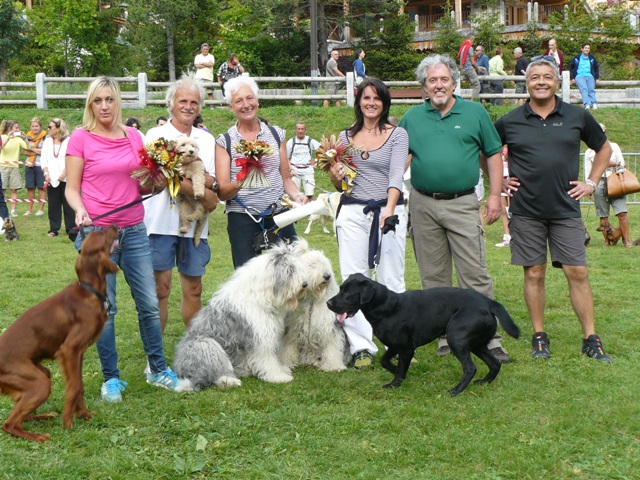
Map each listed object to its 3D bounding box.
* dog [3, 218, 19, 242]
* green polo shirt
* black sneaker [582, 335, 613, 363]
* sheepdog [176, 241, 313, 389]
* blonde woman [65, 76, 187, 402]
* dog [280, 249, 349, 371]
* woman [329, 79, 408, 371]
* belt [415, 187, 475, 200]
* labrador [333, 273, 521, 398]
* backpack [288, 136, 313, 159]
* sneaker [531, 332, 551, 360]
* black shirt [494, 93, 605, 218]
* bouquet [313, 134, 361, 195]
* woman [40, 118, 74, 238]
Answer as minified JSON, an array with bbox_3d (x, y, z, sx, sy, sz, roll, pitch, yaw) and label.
[{"bbox_3d":[-4.313,-0.132,15.200,0.220,0.330,0.340,0,5,-6],"label":"dog"},{"bbox_3d":[0.783,-0.570,6.545,0.620,0.600,0.350,0,5,3],"label":"green polo shirt"},{"bbox_3d":[1.641,0.645,6.450,0.115,0.125,0.290,-1,5,-16],"label":"black sneaker"},{"bbox_3d":[-0.437,0.403,6.070,0.760,0.790,0.460,0,5,-3],"label":"sheepdog"},{"bbox_3d":[-1.002,-0.028,5.643,0.600,1.630,0.460,-1,6,-8],"label":"blonde woman"},{"bbox_3d":[-0.039,0.404,6.580,0.450,0.710,0.600,0,5,-6],"label":"dog"},{"bbox_3d":[0.282,-0.111,6.348,0.480,1.660,0.470,1,5,6],"label":"woman"},{"bbox_3d":[0.748,-0.282,6.553,0.380,0.075,0.300,0,5,3],"label":"belt"},{"bbox_3d":[0.545,0.479,5.752,1.000,0.600,0.310,1,6,10],"label":"labrador"},{"bbox_3d":[-0.311,-1.460,17.400,0.360,0.440,0.320,0,5,0],"label":"backpack"},{"bbox_3d":[1.353,0.637,6.686,0.110,0.110,0.290,1,6,10],"label":"sneaker"},{"bbox_3d":[1.369,-0.490,6.480,0.650,0.730,0.320,1,5,12],"label":"black shirt"},{"bbox_3d":[0.093,-0.425,6.147,0.270,0.330,0.240,1,5,6],"label":"bouquet"},{"bbox_3d":[-3.637,-0.850,15.200,0.500,1.660,0.340,0,5,6],"label":"woman"}]

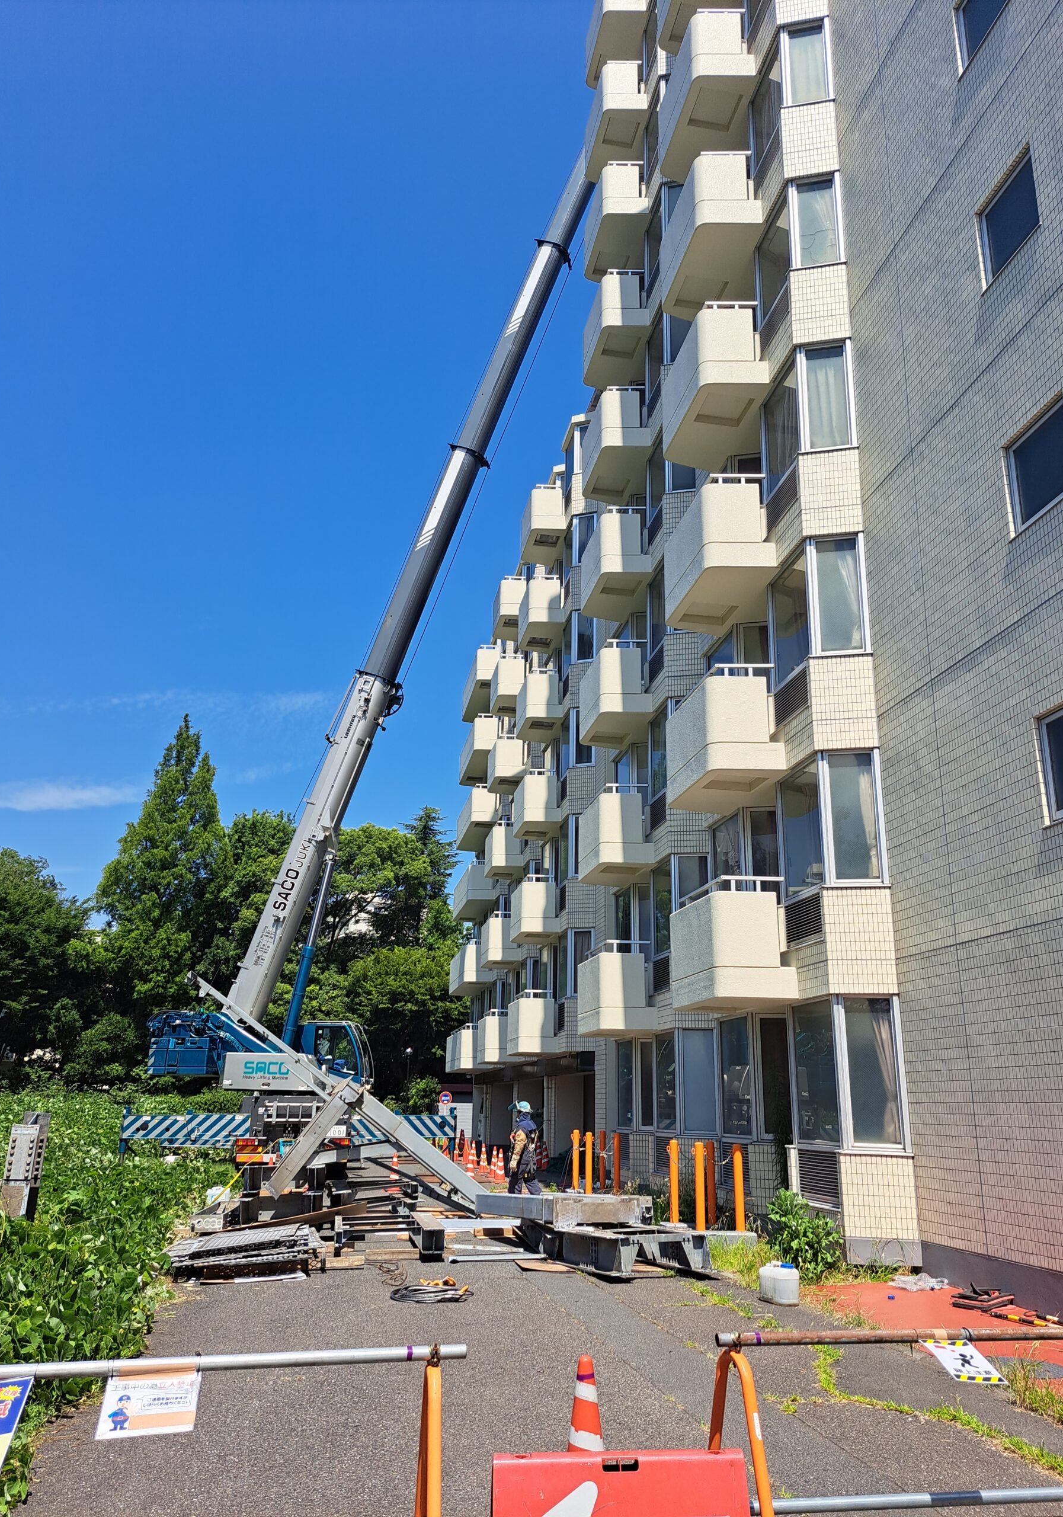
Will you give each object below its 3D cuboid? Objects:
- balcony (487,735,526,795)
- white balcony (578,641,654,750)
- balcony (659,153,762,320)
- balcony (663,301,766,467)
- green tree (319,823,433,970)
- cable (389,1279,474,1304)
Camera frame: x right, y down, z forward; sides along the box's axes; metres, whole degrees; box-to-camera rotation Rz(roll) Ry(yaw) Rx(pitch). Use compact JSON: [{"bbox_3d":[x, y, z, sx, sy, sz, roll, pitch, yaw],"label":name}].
[{"bbox_3d":[-0.778,0.251,33.656,0.989,1.387,2.091,4,-18,-9],"label":"balcony"},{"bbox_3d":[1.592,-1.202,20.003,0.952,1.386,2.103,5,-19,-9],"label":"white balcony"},{"bbox_3d":[2.772,-8.165,16.474,0.989,1.387,2.193,4,-18,-9],"label":"balcony"},{"bbox_3d":[2.759,-5.632,15.995,1.000,1.400,2.300,4,-17,-9],"label":"balcony"},{"bbox_3d":[-8.279,10.744,54.218,7.142,14.971,7.142,1,-18,0],"label":"green tree"},{"bbox_3d":[-0.838,4.406,8.700,0.720,0.100,0.750,1,-17,0],"label":"cable"}]

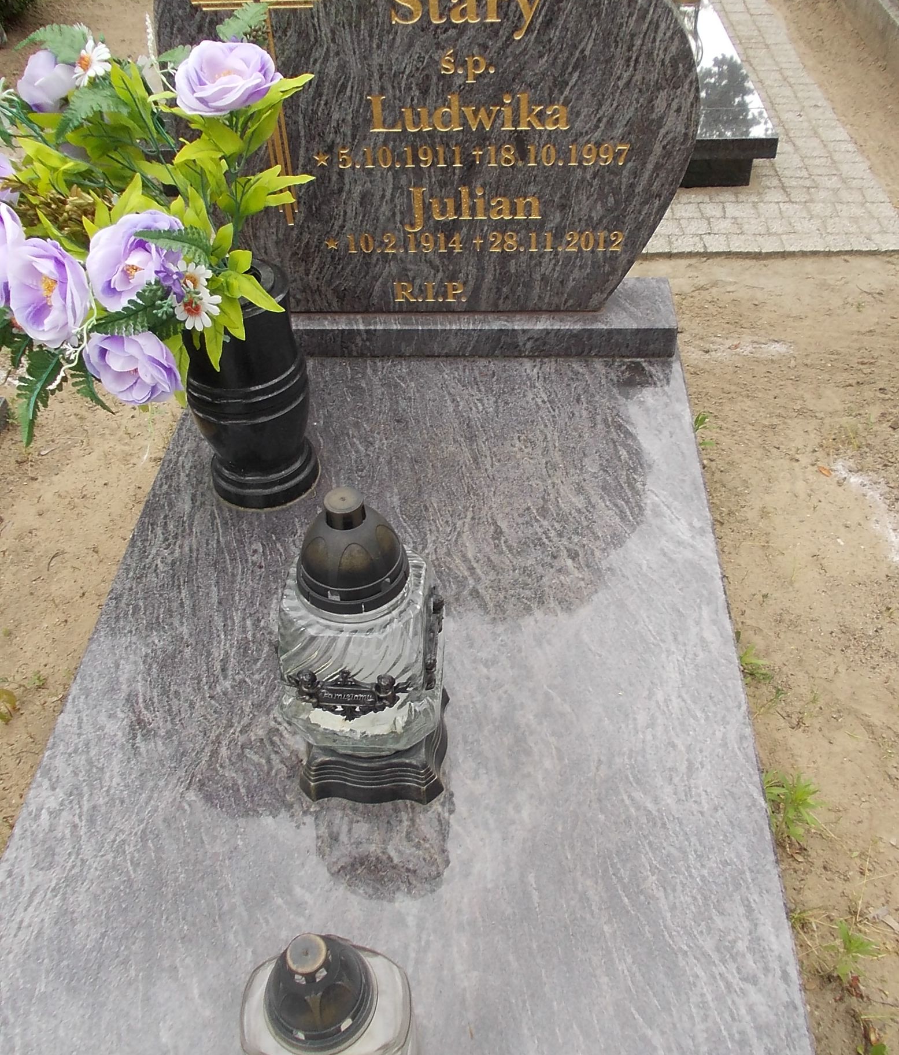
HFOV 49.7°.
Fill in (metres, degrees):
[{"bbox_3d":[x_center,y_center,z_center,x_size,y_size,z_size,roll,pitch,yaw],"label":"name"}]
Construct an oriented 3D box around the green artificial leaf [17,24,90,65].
[{"bbox_3d":[-0.473,-0.577,1.159,0.084,0.048,0.030,1,21,2],"label":"green artificial leaf"}]

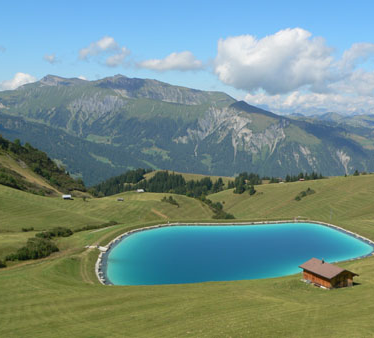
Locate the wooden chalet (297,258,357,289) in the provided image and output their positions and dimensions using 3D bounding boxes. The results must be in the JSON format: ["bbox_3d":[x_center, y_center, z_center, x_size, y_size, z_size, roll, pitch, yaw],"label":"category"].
[{"bbox_3d":[33.006,24.255,140.039,8.141,4.747,11.912,-2,5,-25],"label":"wooden chalet"}]

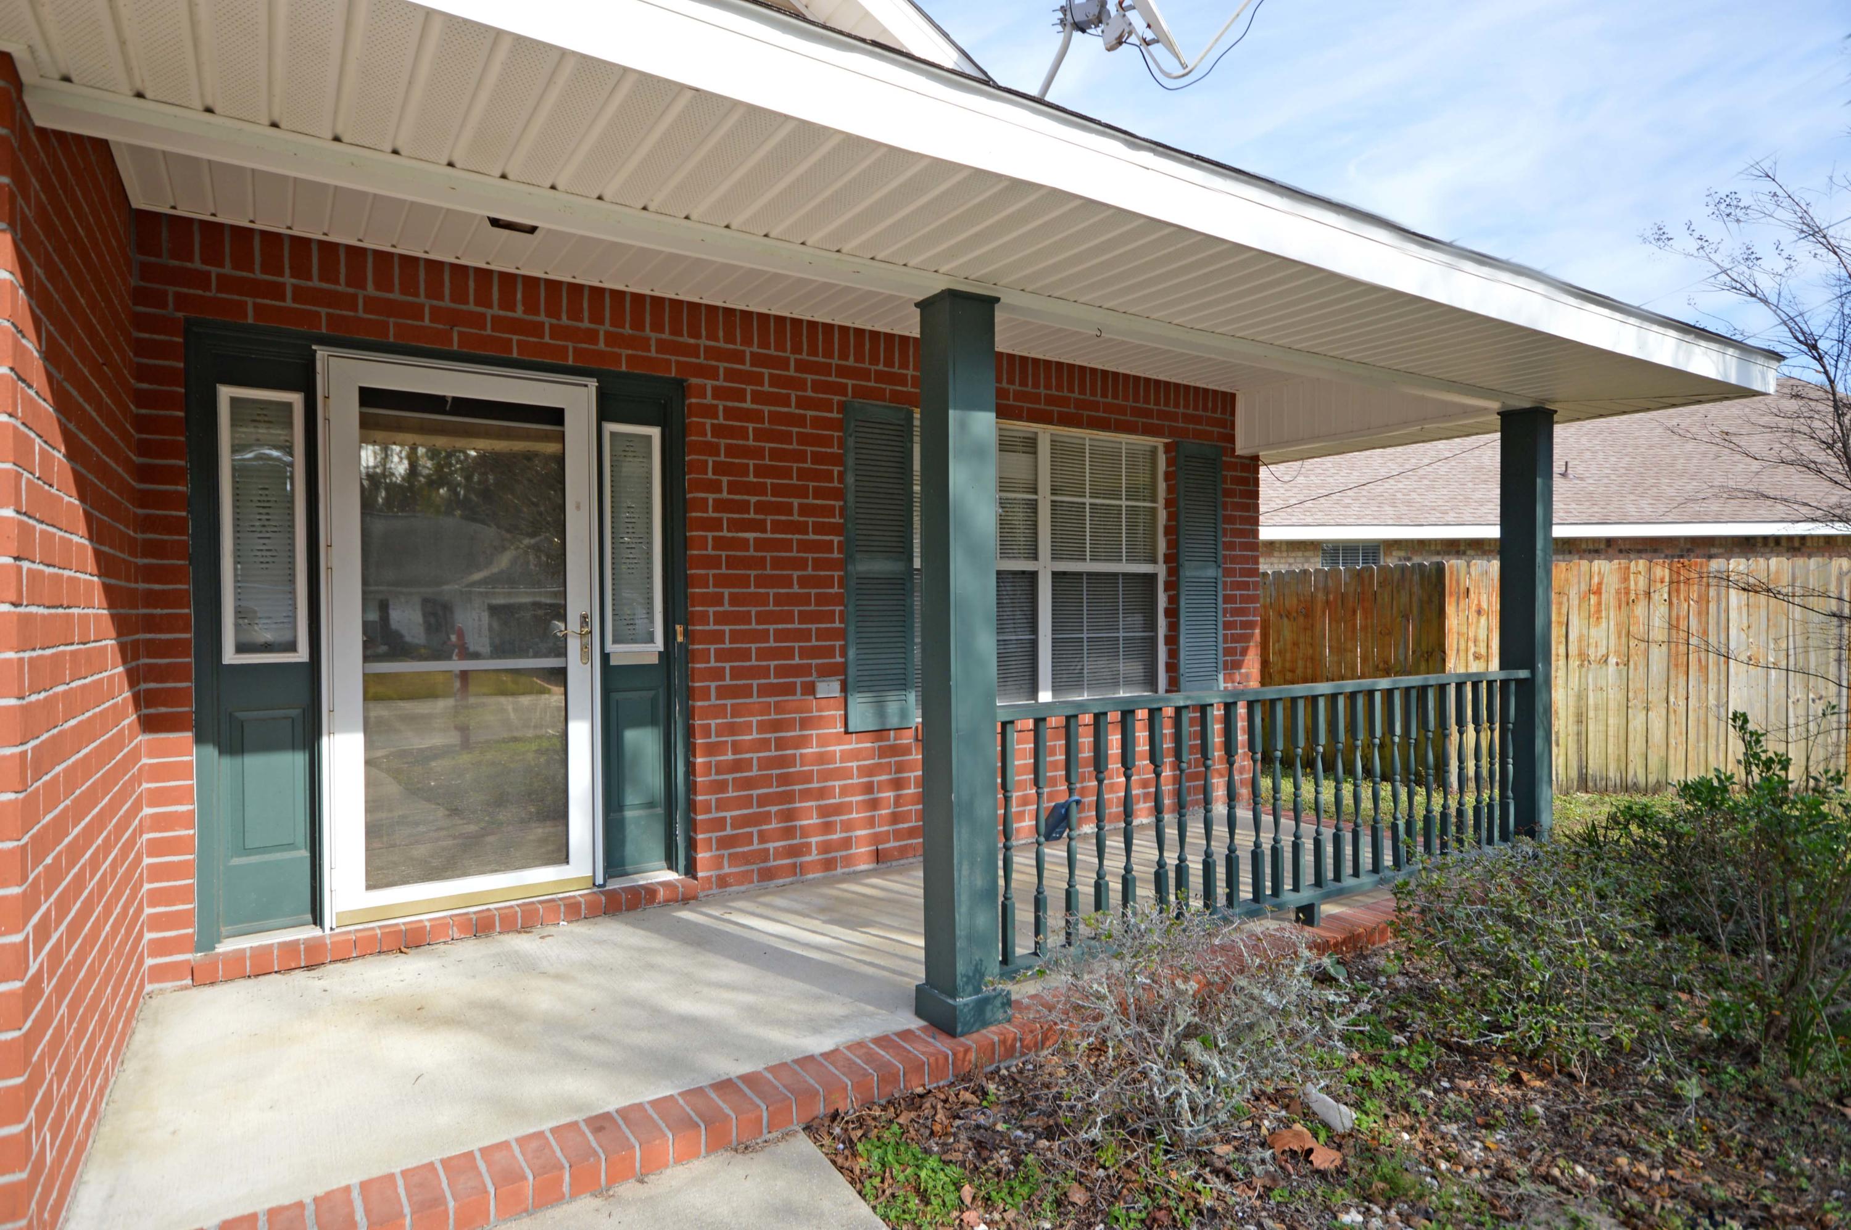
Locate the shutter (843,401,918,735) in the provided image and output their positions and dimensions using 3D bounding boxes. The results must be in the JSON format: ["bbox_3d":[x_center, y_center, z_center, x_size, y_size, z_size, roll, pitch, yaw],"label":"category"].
[{"bbox_3d":[-0.219,-0.218,4.610,0.378,1.527,0.040,-1,1,-33],"label":"shutter"}]

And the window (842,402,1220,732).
[{"bbox_3d":[0.696,-0.234,5.246,2.607,1.527,0.100,-1,1,-33],"label":"window"}]

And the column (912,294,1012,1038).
[{"bbox_3d":[0.105,0.141,2.886,0.190,2.116,0.190,-1,1,-33],"label":"column"}]

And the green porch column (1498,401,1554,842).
[{"bbox_3d":[2.892,0.088,4.712,0.190,2.120,0.190,-1,1,-33],"label":"green porch column"}]

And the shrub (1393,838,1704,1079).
[{"bbox_3d":[1.919,0.995,3.092,0.860,0.570,0.800,-1,1,-33],"label":"shrub"}]

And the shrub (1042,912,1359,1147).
[{"bbox_3d":[0.740,1.061,2.663,0.800,0.470,0.720,-1,1,-33],"label":"shrub"}]

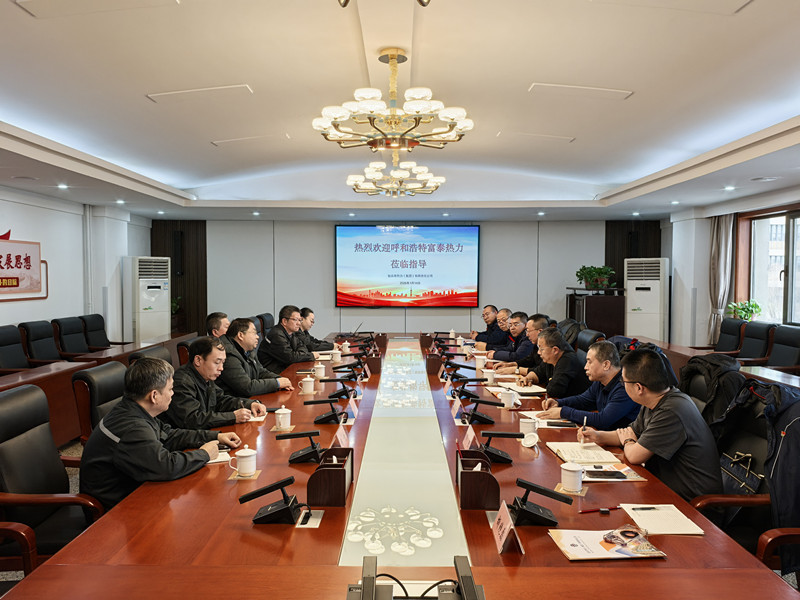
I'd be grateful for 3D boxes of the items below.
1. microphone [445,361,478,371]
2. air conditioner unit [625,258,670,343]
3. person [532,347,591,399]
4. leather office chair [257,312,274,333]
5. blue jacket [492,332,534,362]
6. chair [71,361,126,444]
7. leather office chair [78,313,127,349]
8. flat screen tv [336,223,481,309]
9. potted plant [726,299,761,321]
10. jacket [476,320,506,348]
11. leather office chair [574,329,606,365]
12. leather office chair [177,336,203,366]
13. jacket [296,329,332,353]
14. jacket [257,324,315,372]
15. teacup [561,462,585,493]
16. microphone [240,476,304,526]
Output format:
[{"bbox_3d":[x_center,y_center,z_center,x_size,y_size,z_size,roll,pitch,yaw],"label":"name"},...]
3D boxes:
[{"bbox_3d":[0.524,0.546,5.124,0.215,0.030,0.030,15,2,0],"label":"microphone"},{"bbox_3d":[3.615,0.317,9.158,0.550,1.835,0.375,2,3,33],"label":"air conditioner unit"},{"bbox_3d":[1.138,0.810,4.541,0.680,1.220,0.540,0,3,2],"label":"person"},{"bbox_3d":[-1.543,0.725,8.442,0.680,1.060,0.620,0,2,0],"label":"leather office chair"},{"bbox_3d":[1.188,0.582,6.282,0.560,0.580,0.520,0,3,-12],"label":"blue jacket"},{"bbox_3d":[-1.452,0.915,3.605,0.640,1.080,0.600,0,3,0],"label":"chair"},{"bbox_3d":[-3.744,0.734,8.149,0.680,1.060,0.620,0,2,0],"label":"leather office chair"},{"bbox_3d":[0.129,-0.543,10.186,2.340,1.360,0.080,0,2,0],"label":"flat screen tv"},{"bbox_3d":[4.209,0.160,7.614,0.360,0.330,0.420,0,3,0],"label":"potted plant"},{"bbox_3d":[1.172,0.555,7.472,0.500,0.600,0.500,0,2,0],"label":"jacket"},{"bbox_3d":[1.478,0.831,5.663,0.630,1.080,0.600,0,3,0],"label":"leather office chair"},{"bbox_3d":[-1.454,0.855,5.264,0.680,1.060,0.620,0,2,0],"label":"leather office chair"},{"bbox_3d":[-1.036,0.575,7.233,0.540,0.530,0.470,0,2,7],"label":"jacket"},{"bbox_3d":[-1.130,0.546,6.231,0.540,0.590,0.510,0,2,8],"label":"jacket"},{"bbox_3d":[0.682,0.682,2.454,0.110,0.117,0.088,-1,3,-28],"label":"teacup"},{"bbox_3d":[-0.469,0.707,2.233,0.218,0.147,0.120,0,2,0],"label":"microphone"}]

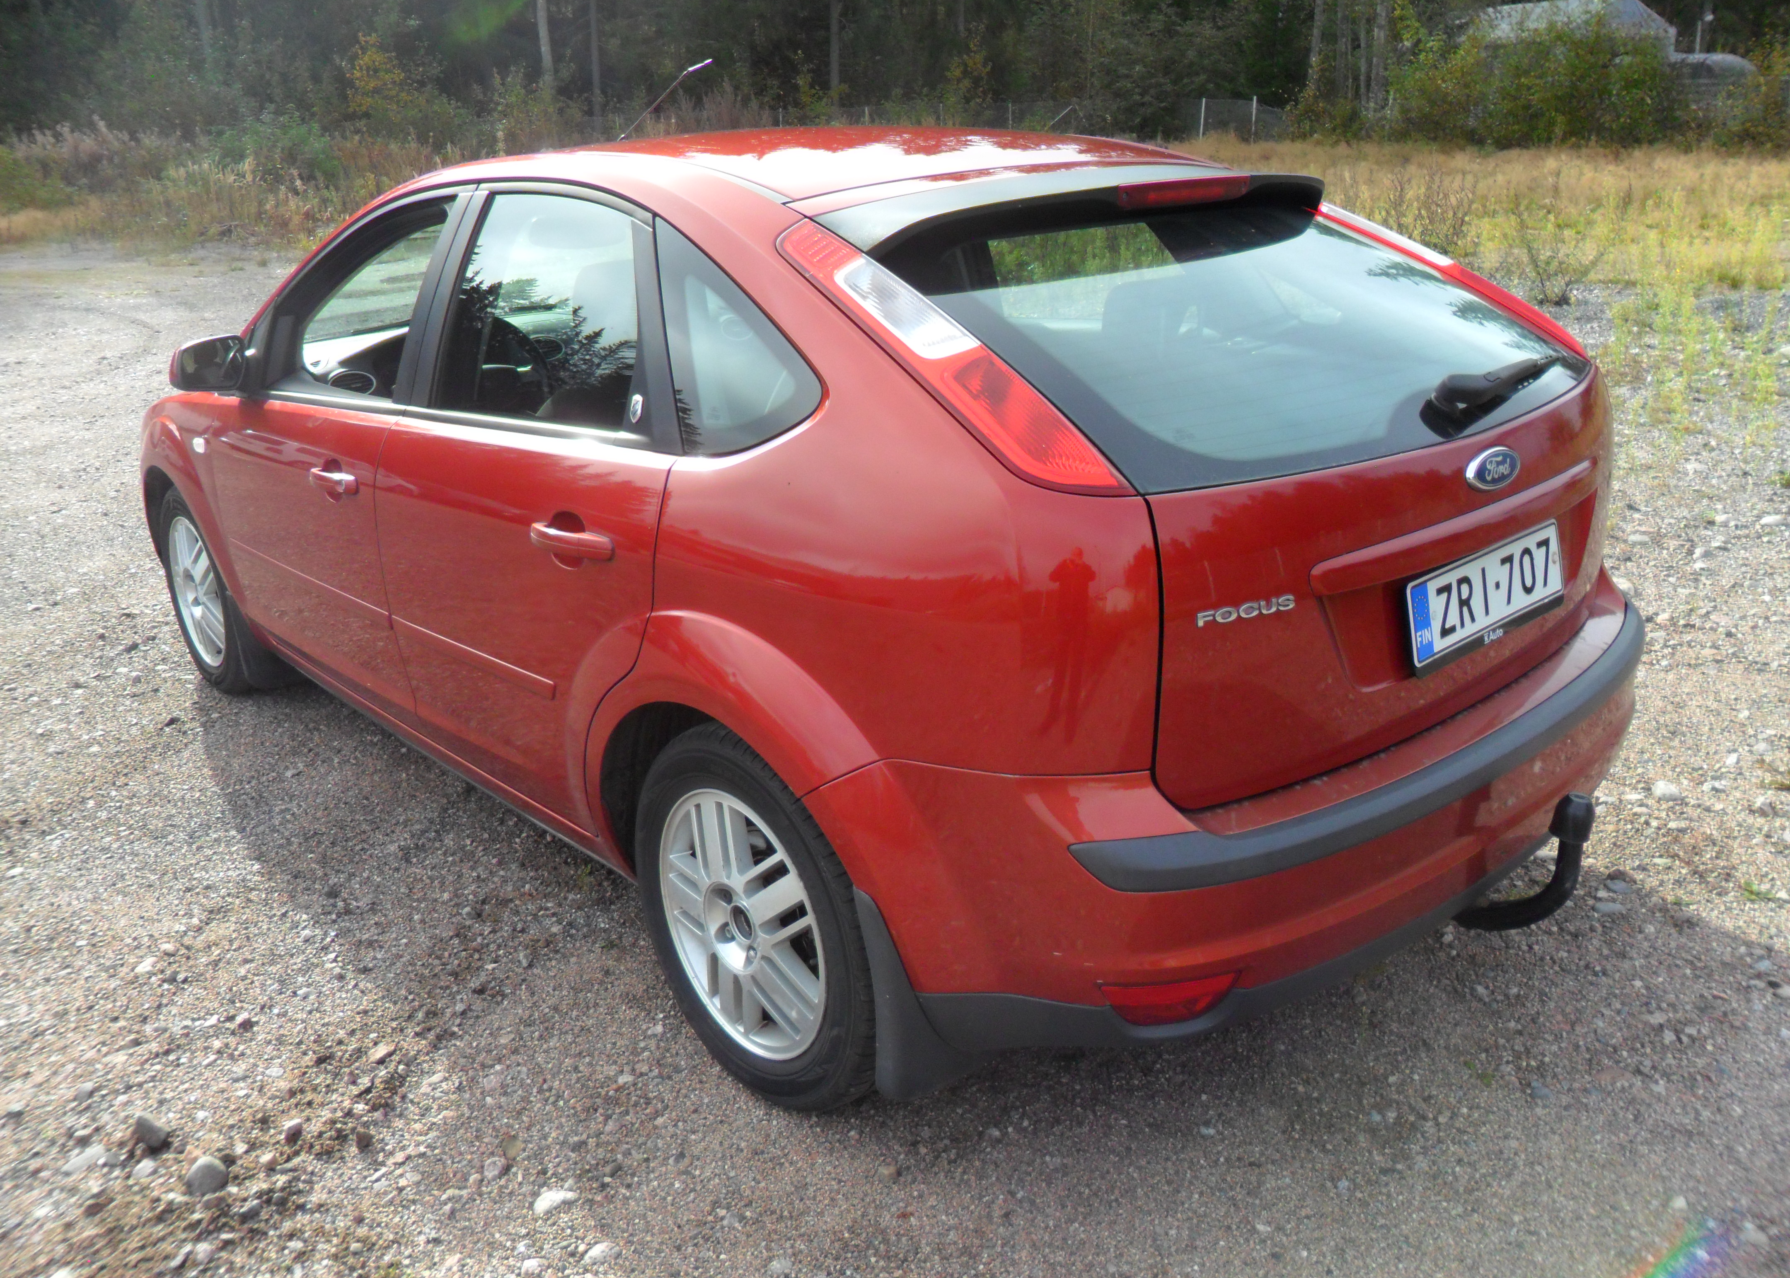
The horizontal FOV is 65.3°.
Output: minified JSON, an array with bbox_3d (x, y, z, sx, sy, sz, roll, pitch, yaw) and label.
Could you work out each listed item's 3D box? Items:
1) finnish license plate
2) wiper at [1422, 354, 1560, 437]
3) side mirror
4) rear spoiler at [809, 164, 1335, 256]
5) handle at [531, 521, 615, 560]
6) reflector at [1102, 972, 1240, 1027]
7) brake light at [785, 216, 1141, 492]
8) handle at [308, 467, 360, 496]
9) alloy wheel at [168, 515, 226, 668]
[{"bbox_3d":[0.857,-0.070,2.006,0.442,0.122,0.020,-18,12,-39],"label":"finnish license plate"},{"bbox_3d":[0.909,-0.369,2.068,0.080,0.075,0.430,13,24,37],"label":"wiper"},{"bbox_3d":[-1.573,-0.628,3.196,0.120,0.130,0.180,15,26,42],"label":"side mirror"},{"bbox_3d":[0.395,-0.722,2.301,1.180,0.108,0.225,-18,24,-39],"label":"rear spoiler"},{"bbox_3d":[-0.504,-0.154,2.172,0.044,0.038,0.220,-18,24,-39],"label":"handle"},{"bbox_3d":[0.363,0.480,1.859,0.185,0.070,0.035,-5,19,-7],"label":"reflector"},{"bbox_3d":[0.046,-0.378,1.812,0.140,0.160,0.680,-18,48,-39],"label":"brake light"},{"bbox_3d":[-1.165,-0.333,2.888,0.044,0.038,0.220,-18,24,-39],"label":"handle"},{"bbox_3d":[-1.951,-0.152,4.067,0.170,0.435,0.435,-18,24,-39],"label":"alloy wheel"}]

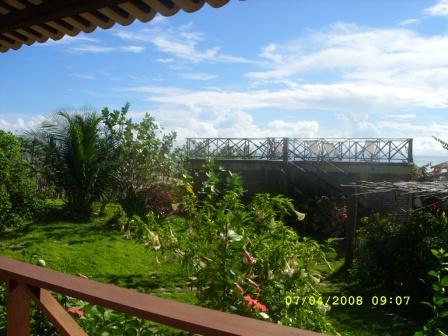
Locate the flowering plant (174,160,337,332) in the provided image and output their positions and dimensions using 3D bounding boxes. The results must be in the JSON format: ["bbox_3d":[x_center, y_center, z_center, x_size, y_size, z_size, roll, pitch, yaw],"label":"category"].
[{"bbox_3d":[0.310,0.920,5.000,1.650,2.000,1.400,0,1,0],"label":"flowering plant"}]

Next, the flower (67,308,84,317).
[{"bbox_3d":[-0.936,0.911,3.100,0.110,0.055,0.100,0,1,0],"label":"flower"}]

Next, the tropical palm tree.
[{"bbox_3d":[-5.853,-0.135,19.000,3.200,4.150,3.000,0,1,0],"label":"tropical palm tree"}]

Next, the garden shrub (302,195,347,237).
[{"bbox_3d":[3.208,1.516,15.700,1.400,1.350,1.250,0,1,0],"label":"garden shrub"}]

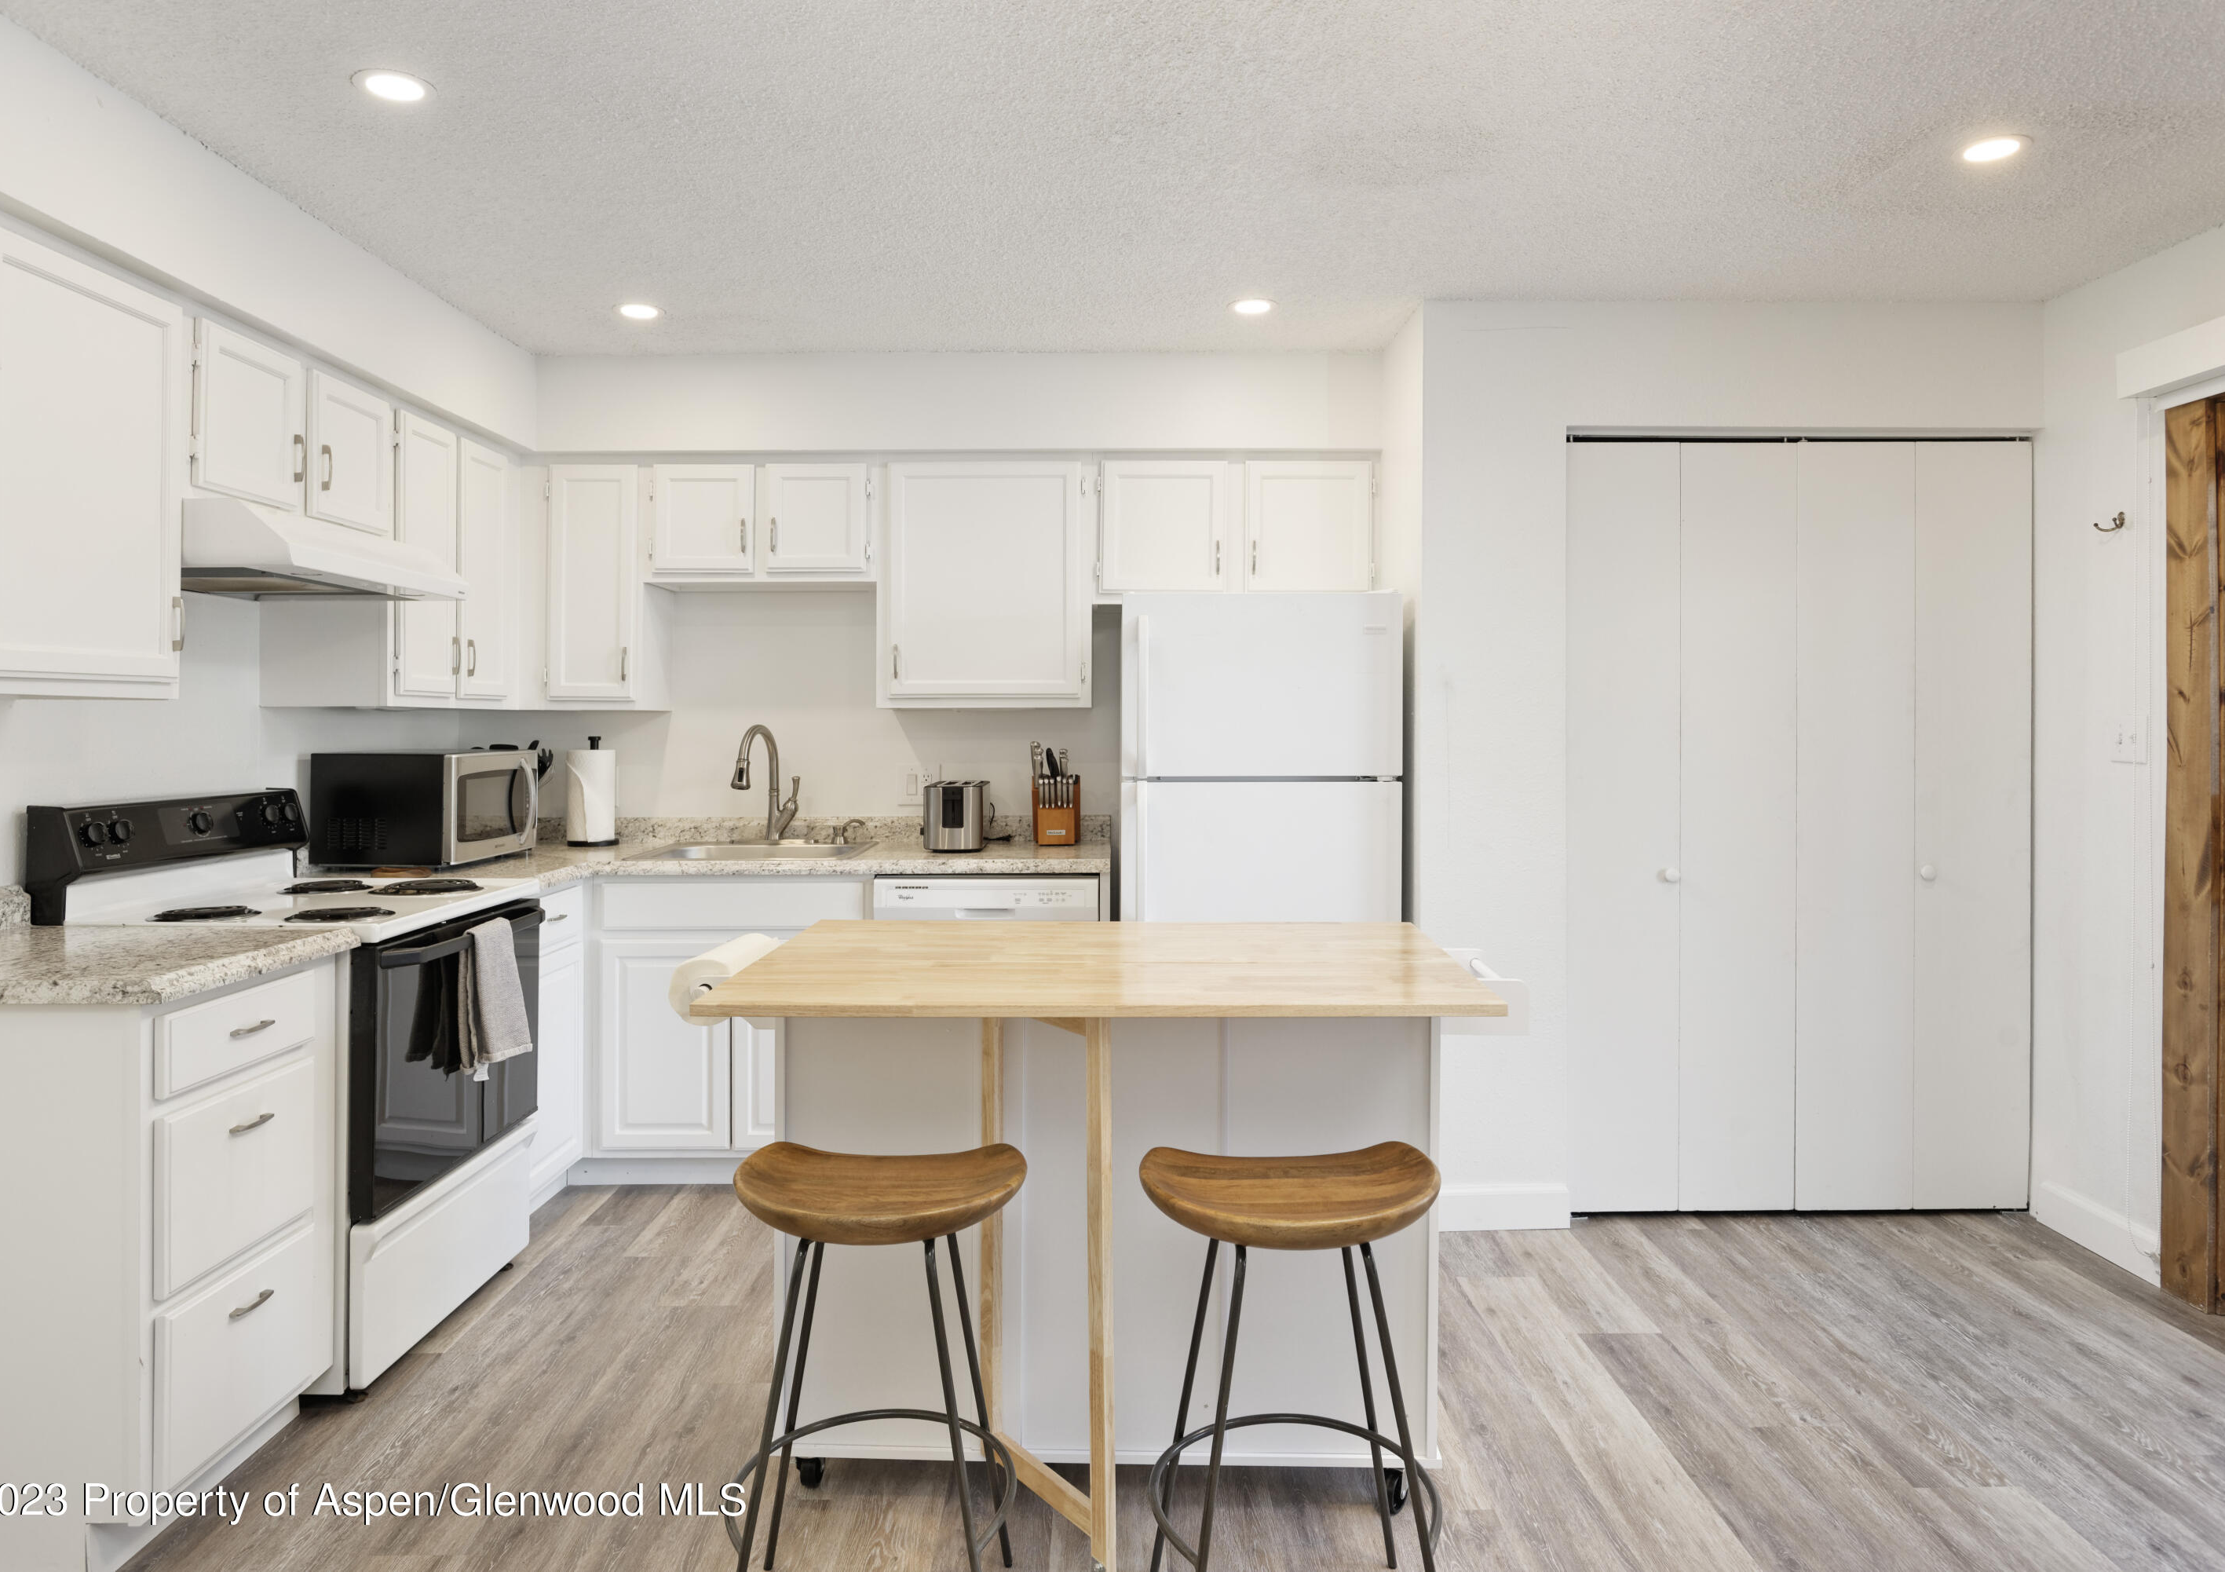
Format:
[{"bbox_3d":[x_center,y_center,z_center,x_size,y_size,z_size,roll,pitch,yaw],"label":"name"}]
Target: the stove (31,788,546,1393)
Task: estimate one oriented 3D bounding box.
[{"bbox_3d":[-1.738,0.596,3.170,0.690,1.140,0.765,0,1,0],"label":"stove"}]

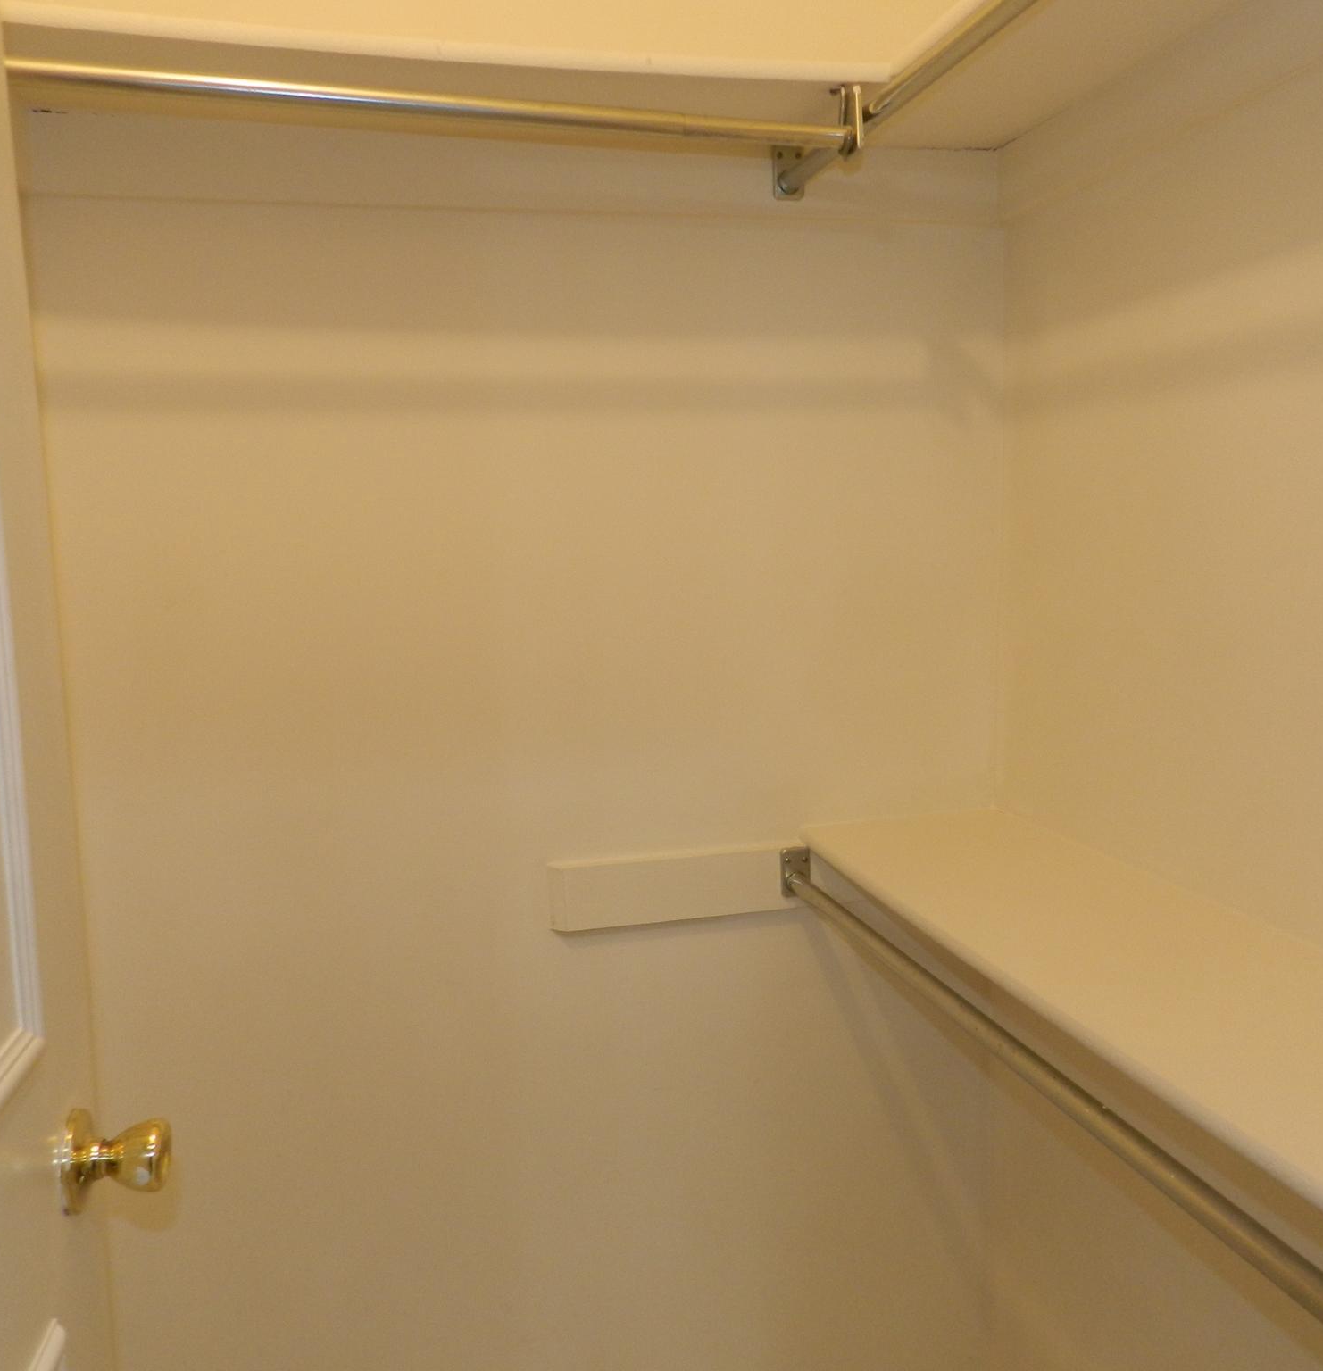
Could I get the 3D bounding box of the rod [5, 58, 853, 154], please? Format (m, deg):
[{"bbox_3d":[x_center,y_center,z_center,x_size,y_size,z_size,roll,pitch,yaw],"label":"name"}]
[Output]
[{"bbox_3d":[-0.242,-0.623,1.300,0.965,0.025,0.025,-4,8,-18],"label":"rod"}]

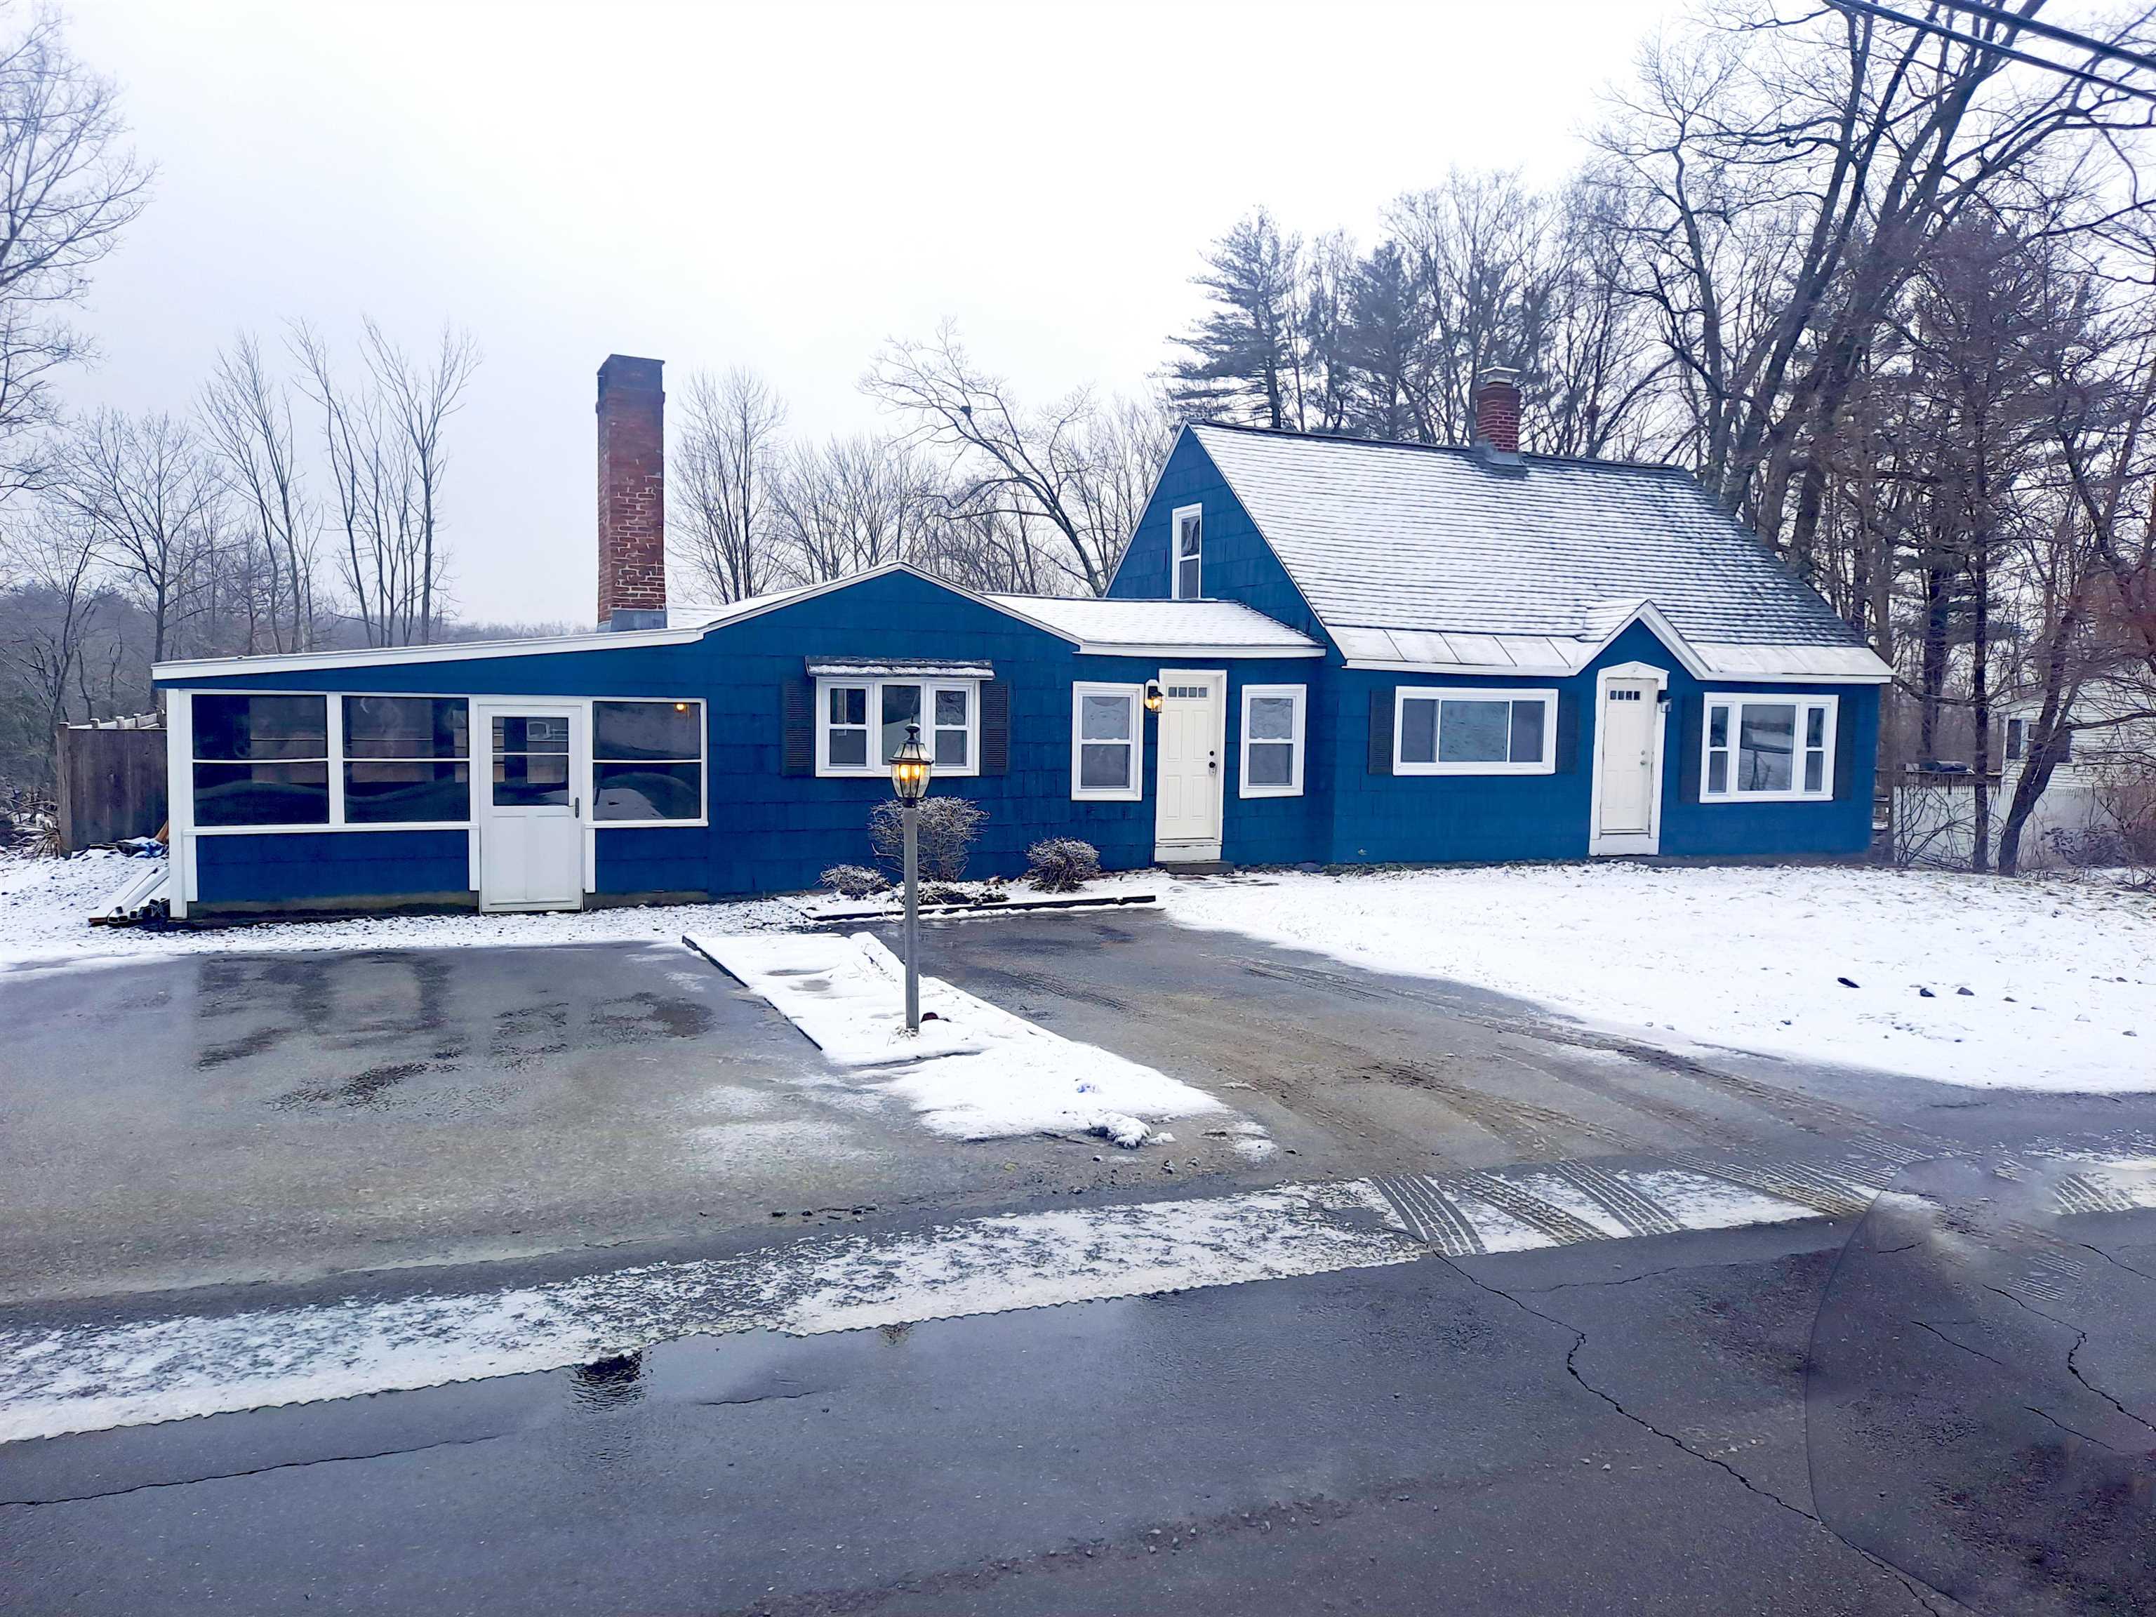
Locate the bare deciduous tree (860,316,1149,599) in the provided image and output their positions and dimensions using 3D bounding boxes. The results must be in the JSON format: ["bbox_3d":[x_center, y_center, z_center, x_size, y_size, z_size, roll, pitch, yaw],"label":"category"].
[{"bbox_3d":[-1.724,-5.409,35.414,6.320,10.990,5.060,1,4,-3],"label":"bare deciduous tree"}]

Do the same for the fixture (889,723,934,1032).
[{"bbox_3d":[-0.987,0.425,9.362,0.265,1.860,0.265,-1,5,-21],"label":"fixture"}]

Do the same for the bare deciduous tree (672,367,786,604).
[{"bbox_3d":[-9.529,-6.164,42.436,3.090,11.560,3.090,0,4,-13],"label":"bare deciduous tree"}]

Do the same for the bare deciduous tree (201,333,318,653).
[{"bbox_3d":[-21.133,-6.340,40.445,2.990,11.800,2.990,-1,5,-28],"label":"bare deciduous tree"}]

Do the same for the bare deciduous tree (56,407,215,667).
[{"bbox_3d":[-24.274,-5.388,40.370,4.110,9.810,3.910,-2,5,-31],"label":"bare deciduous tree"}]

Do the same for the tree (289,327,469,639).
[{"bbox_3d":[-17.550,-6.287,39.451,4.560,11.970,3.870,-1,5,-24],"label":"tree"}]

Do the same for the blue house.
[{"bbox_3d":[-0.177,-3.032,21.819,21.200,7.550,8.900,-1,5,-21],"label":"blue house"}]

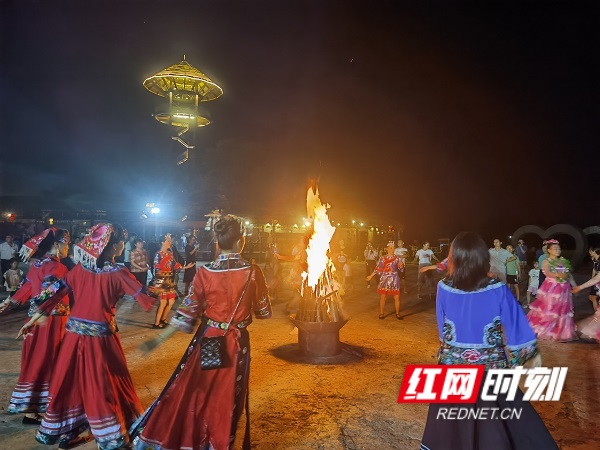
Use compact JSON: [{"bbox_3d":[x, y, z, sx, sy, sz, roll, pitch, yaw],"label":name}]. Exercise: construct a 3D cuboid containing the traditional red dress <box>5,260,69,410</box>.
[{"bbox_3d":[-2.154,0.896,3.900,0.600,1.280,0.500,-2,-3,37],"label":"traditional red dress"}]

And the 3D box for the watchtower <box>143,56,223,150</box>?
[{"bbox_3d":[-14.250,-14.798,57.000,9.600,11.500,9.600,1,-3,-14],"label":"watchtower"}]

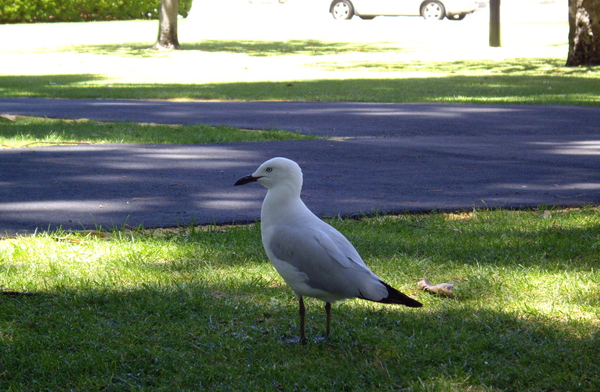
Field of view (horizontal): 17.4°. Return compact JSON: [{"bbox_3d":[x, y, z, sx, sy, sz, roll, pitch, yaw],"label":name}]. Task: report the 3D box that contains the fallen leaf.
[{"bbox_3d":[0.239,0.161,3.450,0.065,0.026,0.042,2,6,20],"label":"fallen leaf"}]

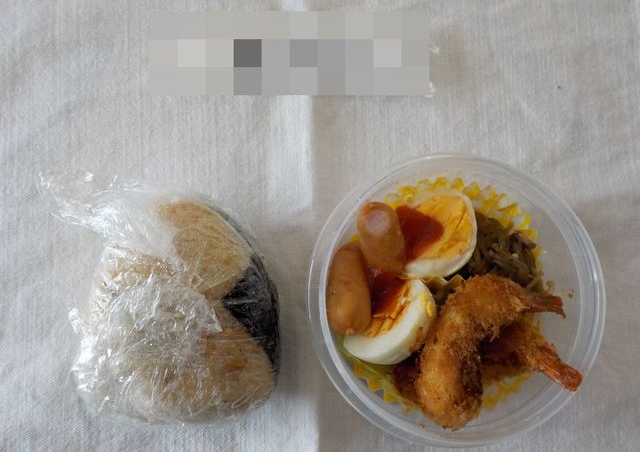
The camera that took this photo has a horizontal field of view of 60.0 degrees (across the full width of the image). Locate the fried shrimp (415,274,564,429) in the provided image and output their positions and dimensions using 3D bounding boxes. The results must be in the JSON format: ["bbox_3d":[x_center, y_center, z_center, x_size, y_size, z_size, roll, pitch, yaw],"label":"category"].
[{"bbox_3d":[0.069,0.050,0.240,0.079,0.028,0.047,-45,85,-5],"label":"fried shrimp"}]

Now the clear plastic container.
[{"bbox_3d":[0.062,0.032,0.258,0.135,0.038,0.135,0,83,0],"label":"clear plastic container"}]

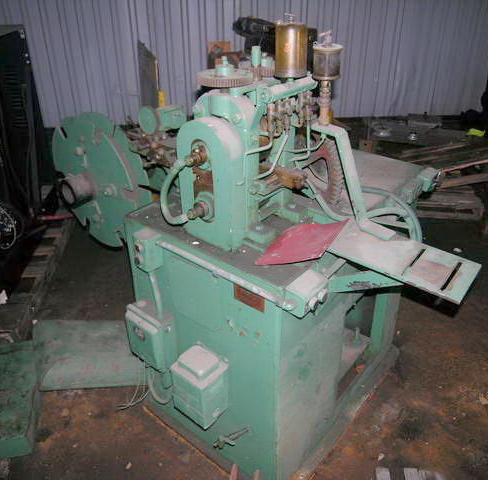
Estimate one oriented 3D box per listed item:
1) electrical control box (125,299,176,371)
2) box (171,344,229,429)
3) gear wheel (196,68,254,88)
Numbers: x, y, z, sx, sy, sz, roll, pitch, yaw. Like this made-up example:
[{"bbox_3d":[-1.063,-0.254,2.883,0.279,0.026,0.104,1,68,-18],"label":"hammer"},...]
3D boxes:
[{"bbox_3d":[-0.319,0.332,1.548,0.158,0.190,0.086,22,36,35],"label":"electrical control box"},{"bbox_3d":[-0.139,0.468,1.428,0.140,0.206,0.113,22,36,35],"label":"box"},{"bbox_3d":[-0.052,-0.444,1.220,0.157,0.023,0.157,0,29,0],"label":"gear wheel"}]

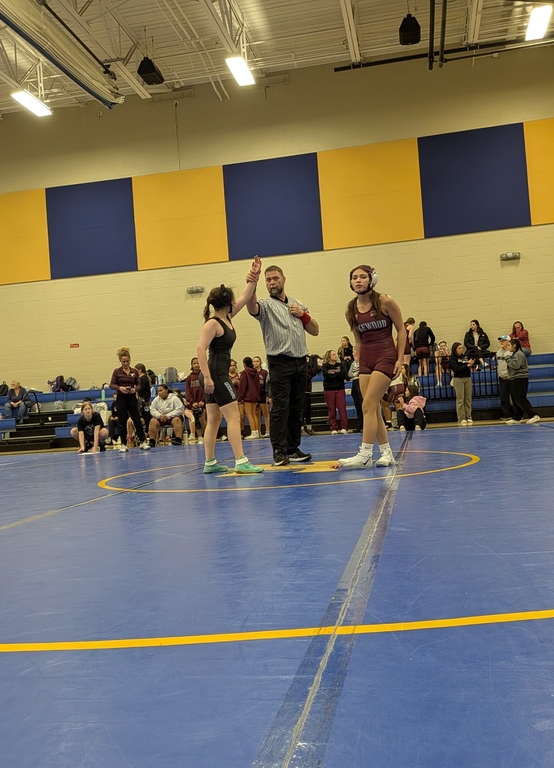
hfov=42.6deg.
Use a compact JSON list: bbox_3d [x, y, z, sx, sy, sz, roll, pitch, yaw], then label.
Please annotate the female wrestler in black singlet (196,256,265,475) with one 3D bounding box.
[{"bbox_3d":[-0.364,-0.169,5.947,0.540,1.792,0.430,-5,-2,19],"label":"female wrestler in black singlet"}]

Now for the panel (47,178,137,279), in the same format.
[{"bbox_3d":[-4.878,-4.069,18.631,2.430,2.430,0.050,-4,-2,11],"label":"panel"}]

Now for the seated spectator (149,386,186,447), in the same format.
[{"bbox_3d":[-2.103,0.578,13.626,0.660,1.170,0.780,-4,-2,-3],"label":"seated spectator"}]

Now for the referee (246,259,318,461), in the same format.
[{"bbox_3d":[0.056,-0.186,6.600,0.660,1.804,0.500,-4,-2,-1],"label":"referee"}]

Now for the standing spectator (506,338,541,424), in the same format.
[{"bbox_3d":[4.487,-0.046,12.950,0.550,1.517,0.450,-4,-2,9],"label":"standing spectator"}]

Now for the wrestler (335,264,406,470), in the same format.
[{"bbox_3d":[0.715,-0.148,5.400,0.480,1.530,0.420,-5,-3,25],"label":"wrestler"}]

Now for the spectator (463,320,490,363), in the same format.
[{"bbox_3d":[4.608,-0.846,16.268,0.600,1.200,0.750,-4,-2,9],"label":"spectator"}]

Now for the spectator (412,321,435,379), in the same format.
[{"bbox_3d":[3.388,-0.738,16.241,0.500,1.440,0.500,-4,-2,11],"label":"spectator"}]

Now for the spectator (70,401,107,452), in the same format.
[{"bbox_3d":[-3.484,0.767,13.118,0.680,0.930,0.750,-4,-2,-9],"label":"spectator"}]

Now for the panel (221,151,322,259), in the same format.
[{"bbox_3d":[-0.103,-4.441,17.767,2.420,2.440,0.050,-4,-2,11],"label":"panel"}]

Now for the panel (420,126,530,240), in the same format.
[{"bbox_3d":[4.682,-4.800,16.846,2.430,2.430,0.050,-4,-2,11],"label":"panel"}]

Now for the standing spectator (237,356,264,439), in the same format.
[{"bbox_3d":[-0.558,0.284,14.400,0.330,1.626,0.450,-6,-3,37],"label":"standing spectator"}]

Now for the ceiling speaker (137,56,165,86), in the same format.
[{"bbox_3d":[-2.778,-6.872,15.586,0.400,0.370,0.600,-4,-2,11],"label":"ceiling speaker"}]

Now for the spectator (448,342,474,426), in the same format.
[{"bbox_3d":[3.492,-0.001,13.440,0.450,1.567,0.350,-2,-3,-34],"label":"spectator"}]

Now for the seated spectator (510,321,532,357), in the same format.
[{"bbox_3d":[5.532,-0.877,16.132,0.470,1.071,0.640,-4,-2,11],"label":"seated spectator"}]

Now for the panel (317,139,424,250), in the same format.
[{"bbox_3d":[2.291,-4.625,17.368,2.440,2.440,0.050,-4,-2,11],"label":"panel"}]

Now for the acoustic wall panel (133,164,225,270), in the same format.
[{"bbox_3d":[-2.488,-4.252,18.185,2.430,2.430,0.050,-4,-2,11],"label":"acoustic wall panel"}]

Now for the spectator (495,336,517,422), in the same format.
[{"bbox_3d":[4.554,-0.117,14.057,0.470,1.692,0.340,-6,-3,37],"label":"spectator"}]

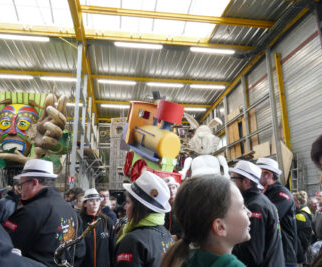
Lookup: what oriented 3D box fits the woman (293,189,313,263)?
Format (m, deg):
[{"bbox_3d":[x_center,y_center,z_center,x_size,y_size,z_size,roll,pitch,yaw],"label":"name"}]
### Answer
[{"bbox_3d":[1.932,1.603,3.717,0.330,1.620,0.450,-12,-17,39],"label":"woman"}]

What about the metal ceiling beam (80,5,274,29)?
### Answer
[{"bbox_3d":[0.664,-3.325,8.013,5.750,0.160,0.090,1,-13,-9],"label":"metal ceiling beam"}]

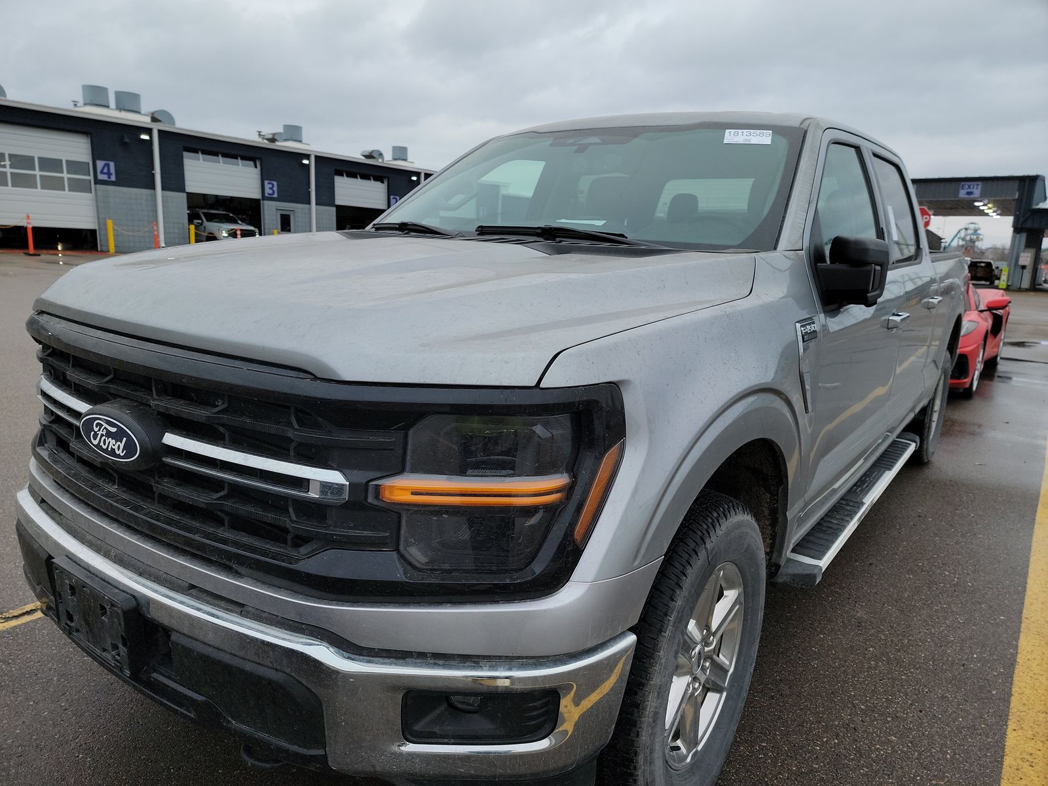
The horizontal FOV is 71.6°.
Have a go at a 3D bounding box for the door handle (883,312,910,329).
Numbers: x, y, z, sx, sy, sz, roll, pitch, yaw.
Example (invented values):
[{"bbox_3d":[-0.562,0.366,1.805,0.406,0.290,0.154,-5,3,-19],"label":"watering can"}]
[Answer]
[{"bbox_3d":[1.444,-0.279,2.823,0.065,0.055,0.260,10,14,35],"label":"door handle"}]

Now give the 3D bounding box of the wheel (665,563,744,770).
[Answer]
[{"bbox_3d":[0.368,0.636,1.800,0.200,0.492,0.492,10,14,35],"label":"wheel"}]

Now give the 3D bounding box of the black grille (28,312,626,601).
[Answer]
[{"bbox_3d":[-0.731,0.059,1.568,1.920,0.410,0.390,10,14,35],"label":"black grille"}]

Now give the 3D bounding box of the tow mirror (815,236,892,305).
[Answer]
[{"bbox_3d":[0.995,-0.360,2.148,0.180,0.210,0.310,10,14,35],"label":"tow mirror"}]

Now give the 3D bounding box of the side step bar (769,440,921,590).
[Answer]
[{"bbox_3d":[1.424,0.399,3.061,0.180,0.090,2.080,10,14,35],"label":"side step bar"}]

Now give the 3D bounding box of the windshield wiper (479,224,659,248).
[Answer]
[{"bbox_3d":[0.142,-0.487,2.228,0.660,0.070,0.090,7,13,26],"label":"windshield wiper"}]

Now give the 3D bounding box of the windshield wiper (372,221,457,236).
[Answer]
[{"bbox_3d":[-0.398,-0.591,2.646,0.090,0.070,0.620,-8,15,-40],"label":"windshield wiper"}]

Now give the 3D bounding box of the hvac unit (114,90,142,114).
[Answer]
[{"bbox_3d":[-16.790,-12.320,30.800,0.980,0.740,0.980,9,14,35],"label":"hvac unit"}]

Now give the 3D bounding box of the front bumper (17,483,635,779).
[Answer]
[{"bbox_3d":[-0.736,0.448,1.655,1.990,0.410,0.480,10,14,35],"label":"front bumper"}]

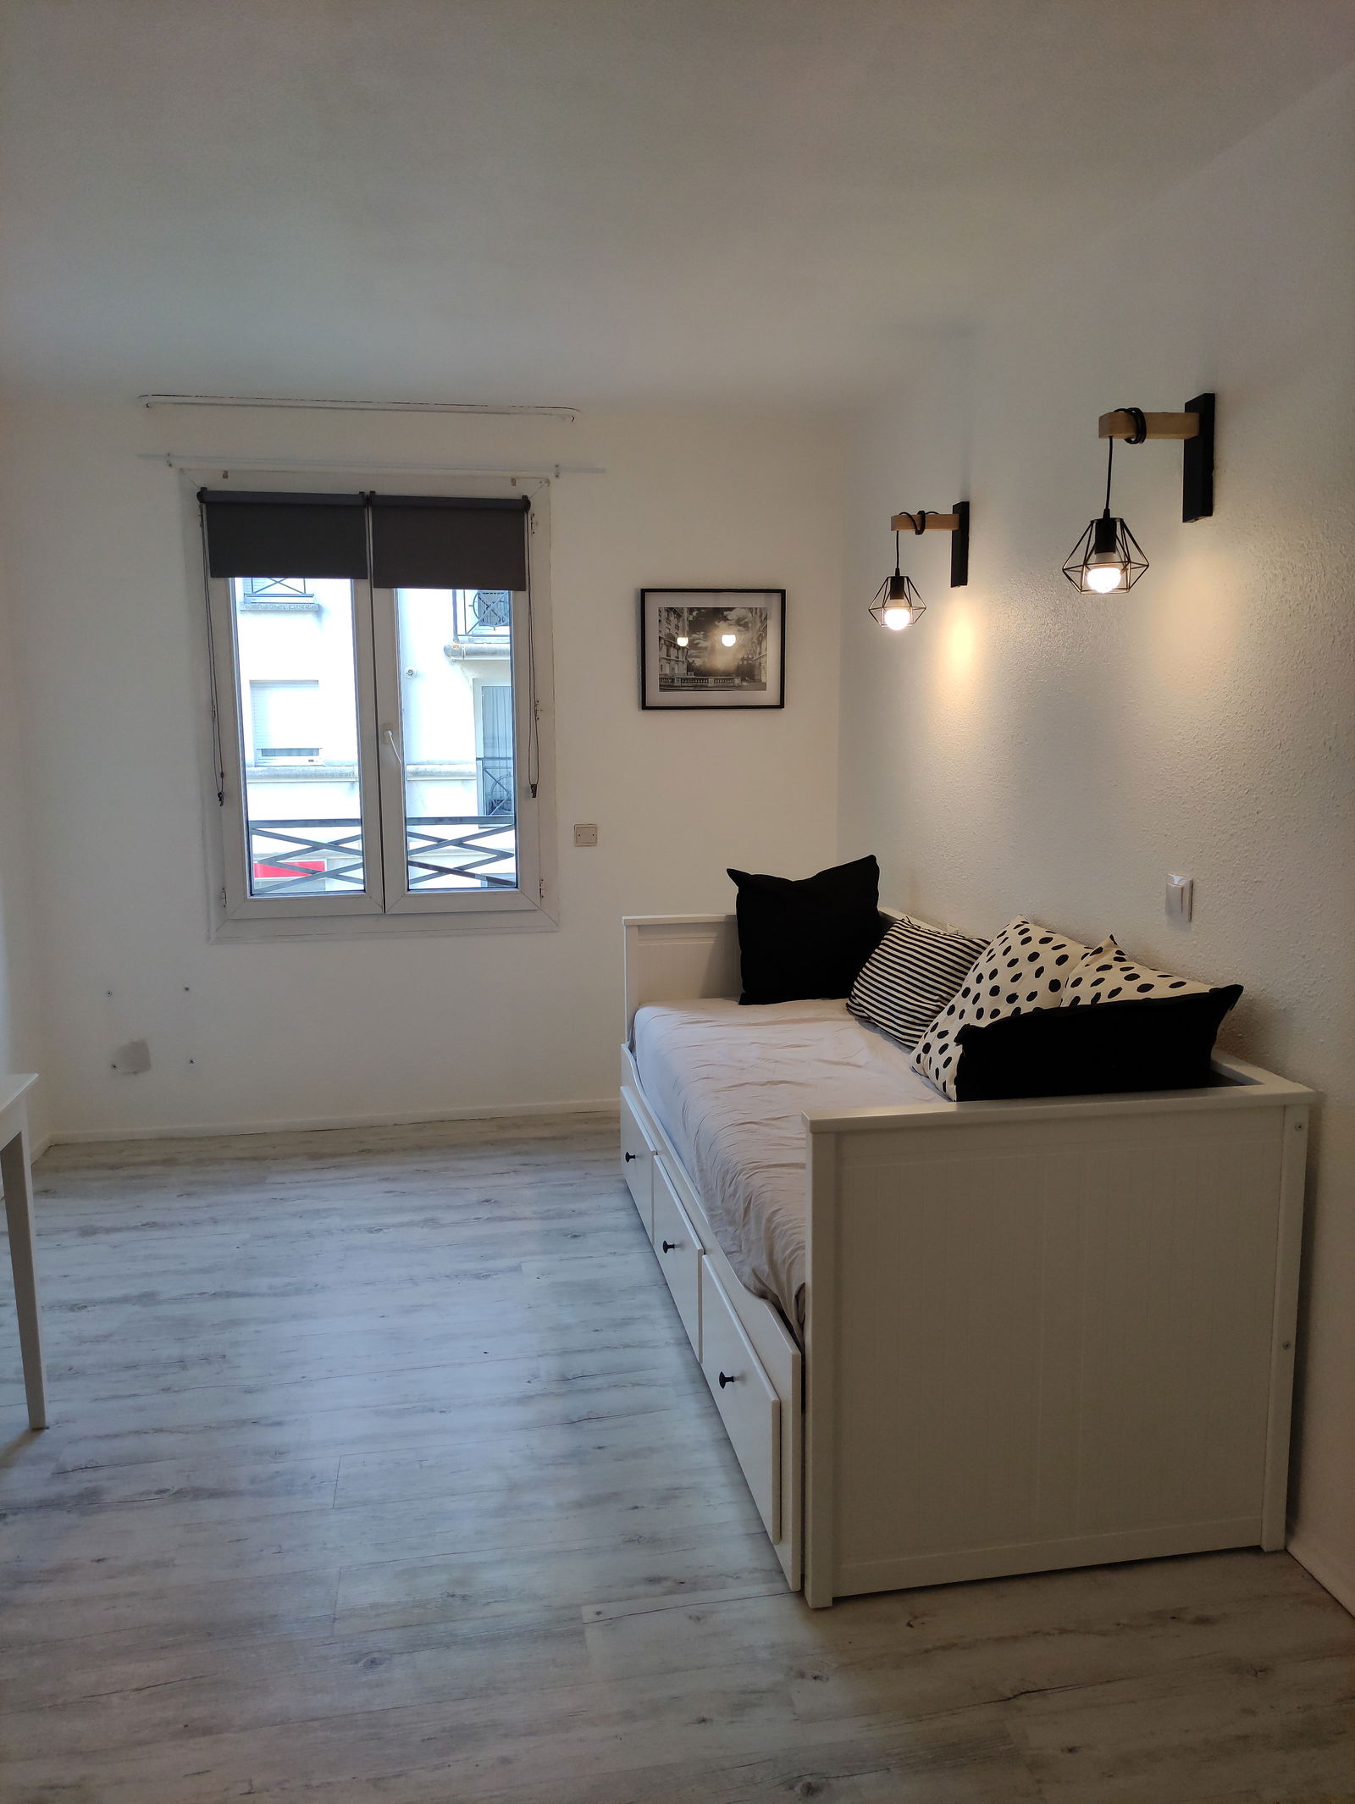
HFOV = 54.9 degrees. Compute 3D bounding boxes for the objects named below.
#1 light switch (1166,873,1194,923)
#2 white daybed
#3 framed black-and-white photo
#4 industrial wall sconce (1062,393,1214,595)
[{"bbox_3d":[0.978,-0.007,2.553,0.024,0.084,0.076,-2,8,-10],"label":"light switch"},{"bbox_3d":[0.431,0.587,3.151,0.901,0.821,2.090,-2,8,-10],"label":"white daybed"},{"bbox_3d":[0.133,-0.887,4.603,0.518,0.412,0.029,-2,8,-10],"label":"framed black-and-white photo"},{"bbox_3d":[0.850,-0.757,2.429,0.273,0.358,0.172,-2,8,-10],"label":"industrial wall sconce"}]

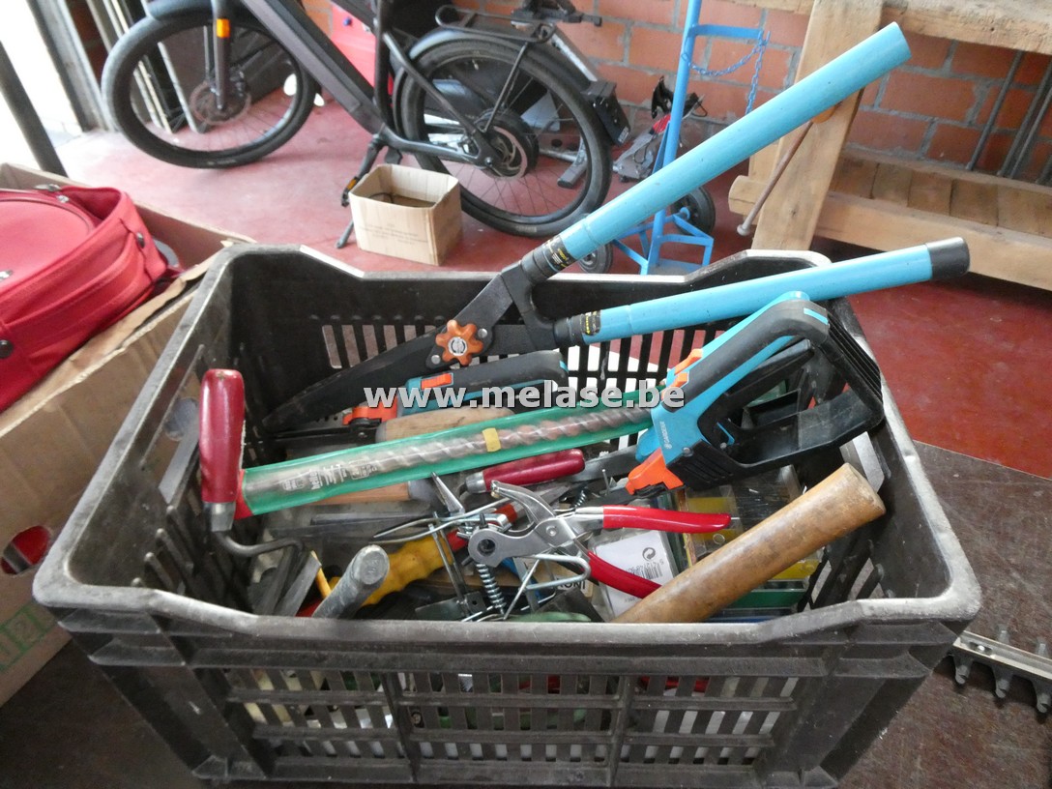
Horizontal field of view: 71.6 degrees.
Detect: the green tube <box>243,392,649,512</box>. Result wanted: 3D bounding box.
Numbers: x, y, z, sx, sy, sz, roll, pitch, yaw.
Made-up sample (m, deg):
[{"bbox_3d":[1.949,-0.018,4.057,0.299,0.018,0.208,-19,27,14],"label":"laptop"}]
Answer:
[{"bbox_3d":[-0.037,0.045,0.663,0.453,0.033,0.038,-11,77,-3],"label":"green tube"}]

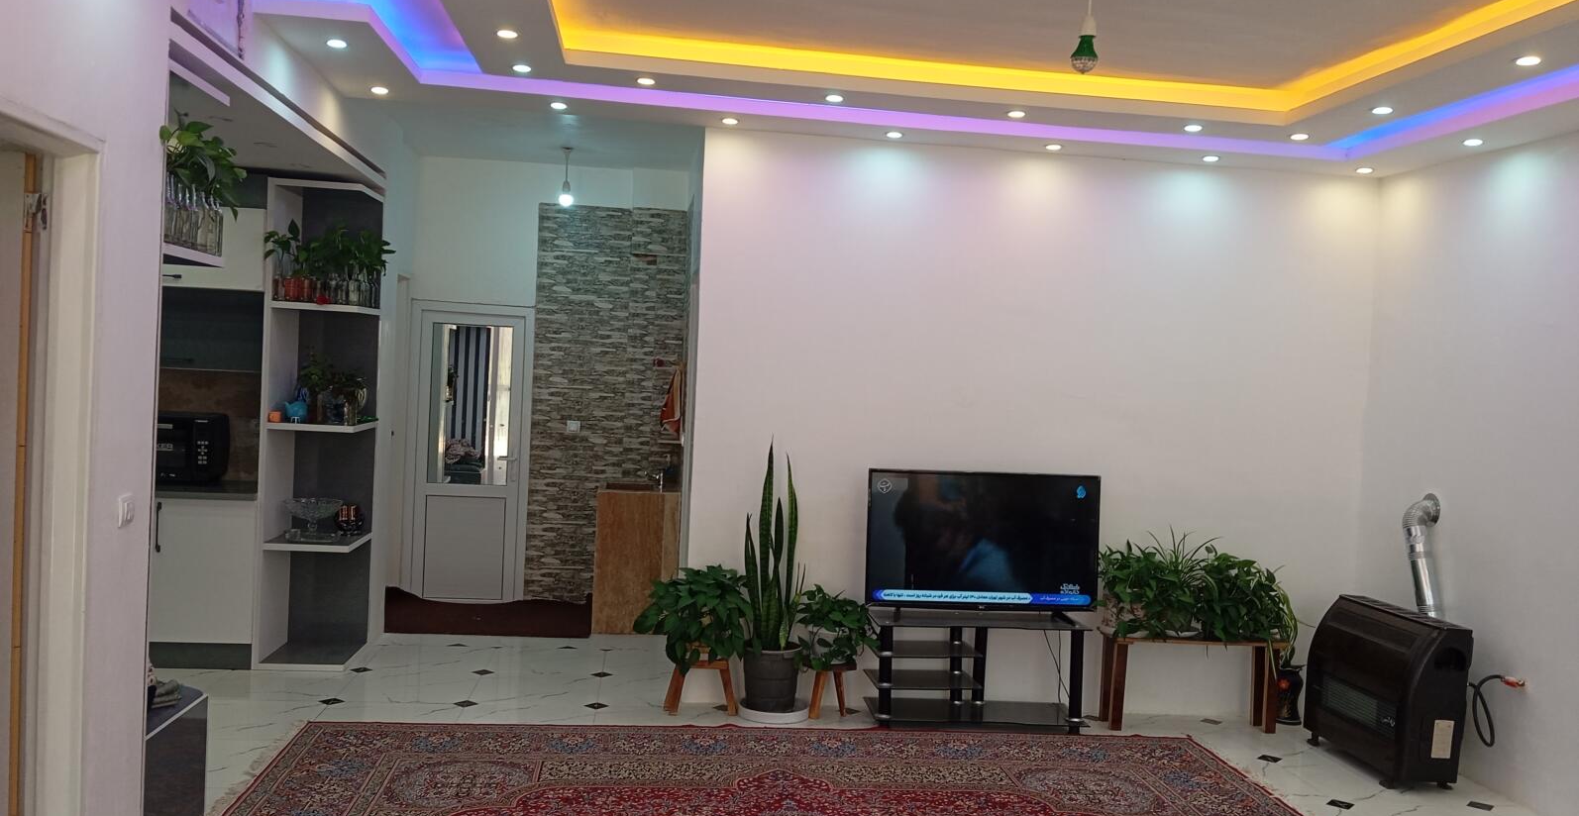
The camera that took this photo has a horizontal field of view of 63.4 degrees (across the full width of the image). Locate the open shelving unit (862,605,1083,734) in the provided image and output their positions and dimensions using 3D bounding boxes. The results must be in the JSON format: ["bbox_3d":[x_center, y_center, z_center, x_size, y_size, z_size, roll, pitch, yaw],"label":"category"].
[{"bbox_3d":[0.870,1.250,6.057,0.985,0.485,0.410,3,2,-6],"label":"open shelving unit"}]

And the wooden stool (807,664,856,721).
[{"bbox_3d":[0.191,1.335,6.055,0.225,0.245,0.220,3,2,-6],"label":"wooden stool"}]

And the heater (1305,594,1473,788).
[{"bbox_3d":[2.647,1.251,5.706,0.310,0.690,0.740,3,2,-6],"label":"heater"}]

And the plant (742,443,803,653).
[{"bbox_3d":[-0.076,0.685,6.014,0.270,1.070,0.270,3,2,-7],"label":"plant"}]

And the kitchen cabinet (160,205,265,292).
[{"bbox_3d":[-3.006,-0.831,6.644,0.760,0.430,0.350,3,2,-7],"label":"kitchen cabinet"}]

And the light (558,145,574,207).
[{"bbox_3d":[-1.292,-1.329,7.404,0.085,0.350,0.085,3,2,-6],"label":"light"}]

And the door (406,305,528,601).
[{"bbox_3d":[-2.113,0.281,8.415,0.800,1.960,0.090,3,2,-7],"label":"door"}]

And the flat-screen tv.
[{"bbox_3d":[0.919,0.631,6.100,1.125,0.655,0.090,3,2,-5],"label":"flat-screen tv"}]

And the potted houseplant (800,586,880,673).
[{"bbox_3d":[0.221,1.035,6.025,0.350,0.410,0.320,3,2,-6],"label":"potted houseplant"}]

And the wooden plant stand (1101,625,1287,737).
[{"bbox_3d":[1.926,1.319,6.197,0.850,0.445,0.260,3,2,-6],"label":"wooden plant stand"}]

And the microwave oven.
[{"bbox_3d":[-3.152,0.215,6.581,0.500,0.350,0.390,3,2,-10],"label":"microwave oven"}]

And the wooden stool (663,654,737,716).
[{"bbox_3d":[-0.421,1.295,6.014,0.345,0.265,0.210,3,2,-6],"label":"wooden stool"}]

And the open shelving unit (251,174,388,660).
[{"bbox_3d":[-2.418,0.086,6.609,0.450,2.430,0.600,3,2,-7],"label":"open shelving unit"}]

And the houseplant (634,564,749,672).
[{"bbox_3d":[-0.451,0.979,5.932,0.520,0.500,0.400,3,2,-6],"label":"houseplant"}]

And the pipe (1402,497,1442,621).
[{"bbox_3d":[2.904,0.670,5.844,0.185,0.545,0.290,3,2,-6],"label":"pipe"}]

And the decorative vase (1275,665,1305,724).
[{"bbox_3d":[2.506,1.429,6.430,0.135,0.300,0.135,3,2,-7],"label":"decorative vase"}]

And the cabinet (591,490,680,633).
[{"bbox_3d":[-0.941,0.912,7.860,0.490,0.840,0.520,3,2,-6],"label":"cabinet"}]

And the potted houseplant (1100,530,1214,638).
[{"bbox_3d":[1.771,0.850,6.181,0.550,0.530,0.380,3,2,-7],"label":"potted houseplant"}]

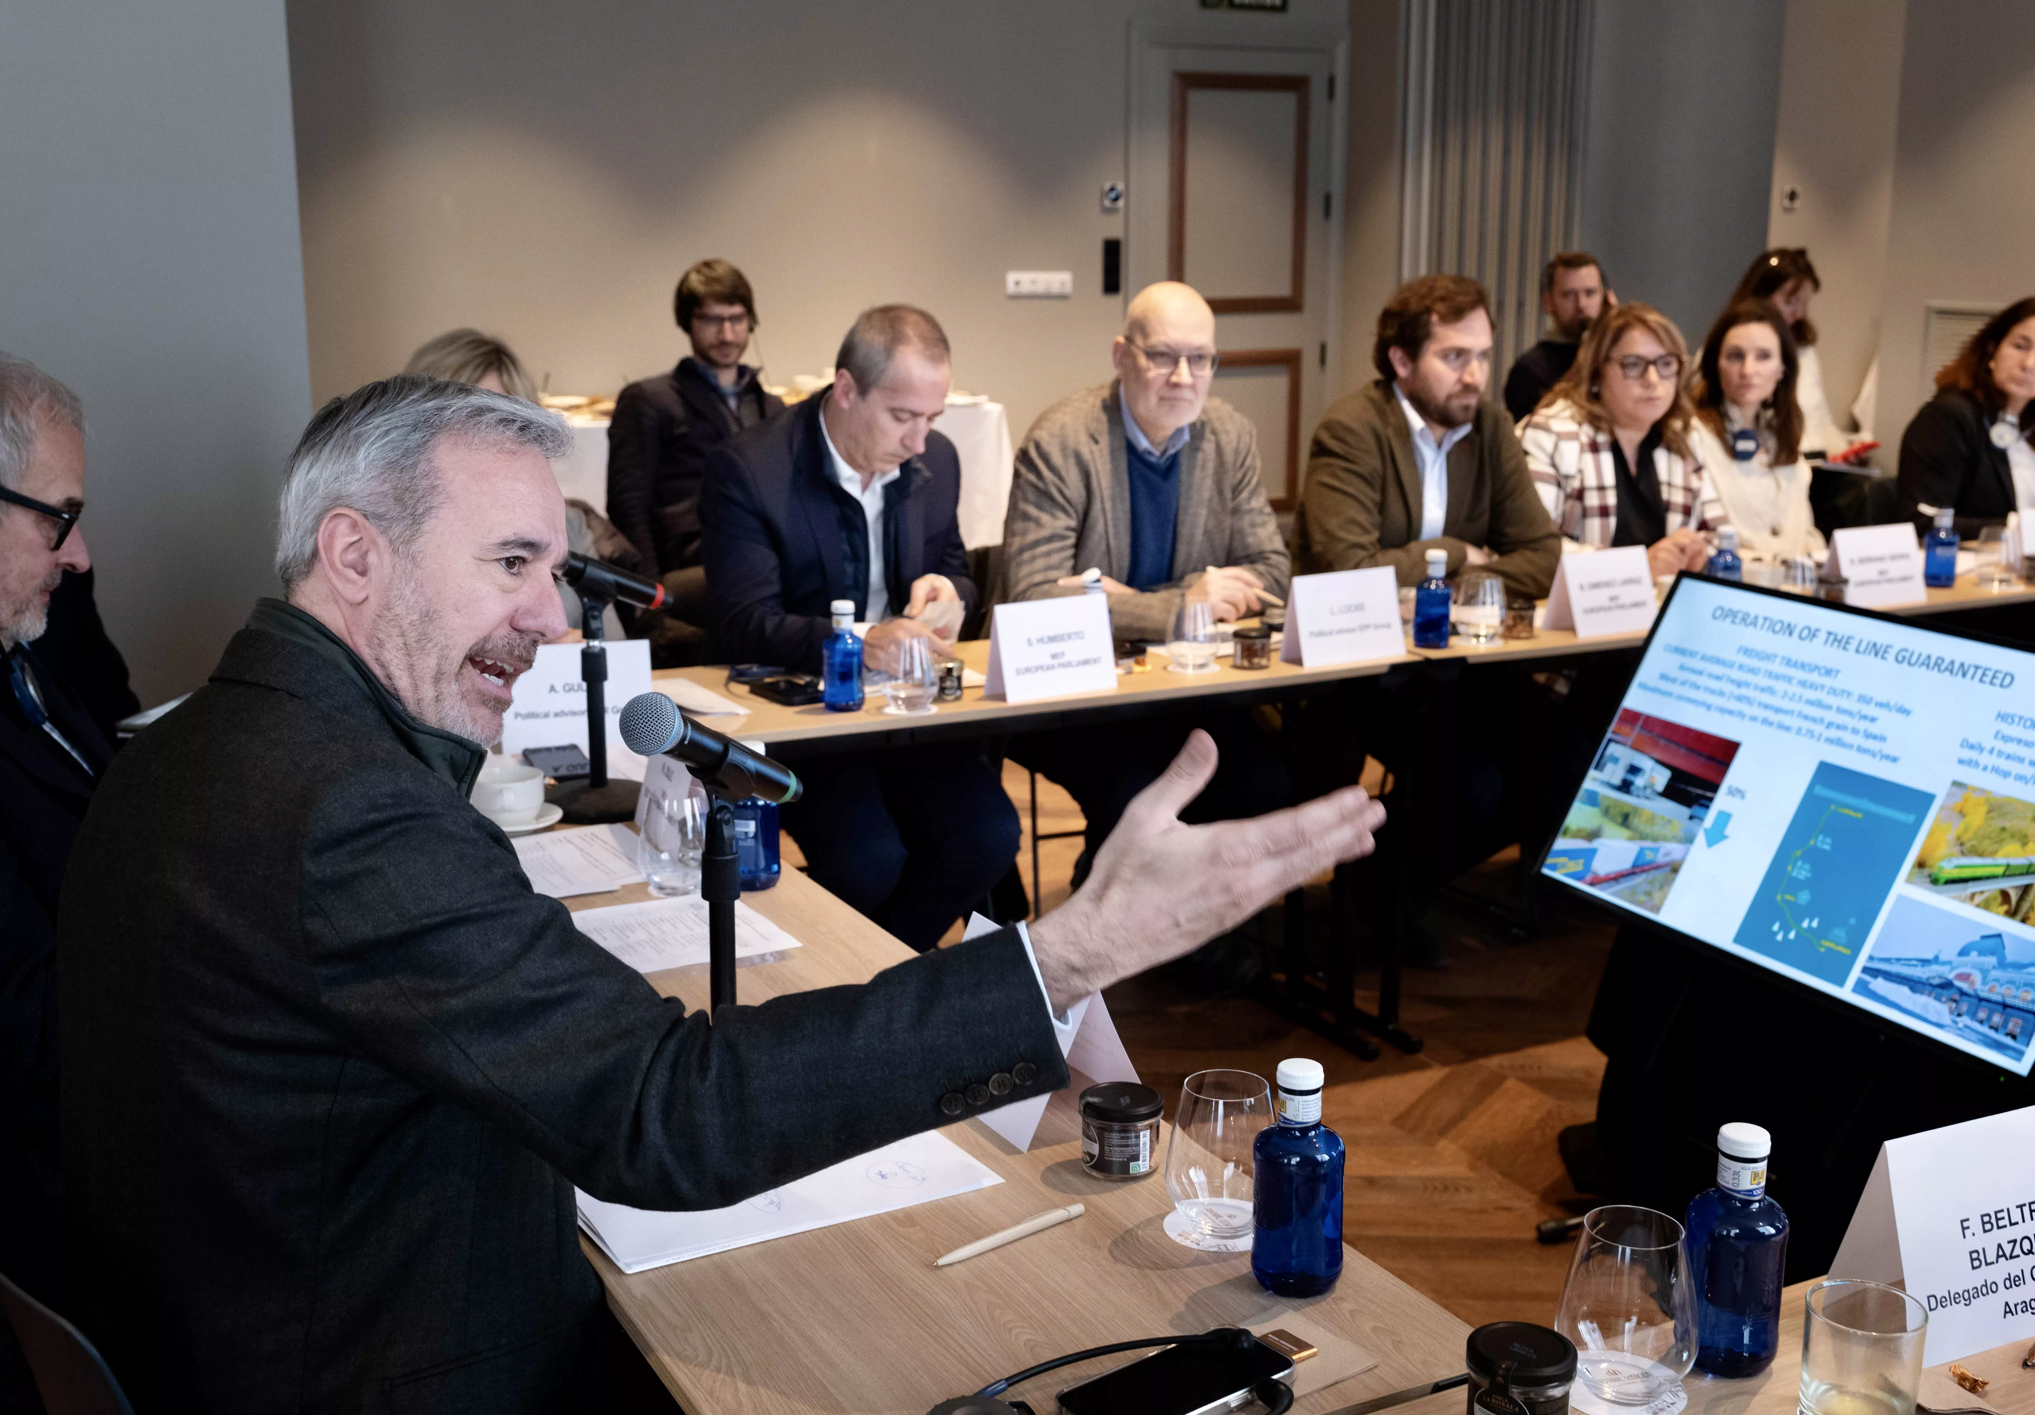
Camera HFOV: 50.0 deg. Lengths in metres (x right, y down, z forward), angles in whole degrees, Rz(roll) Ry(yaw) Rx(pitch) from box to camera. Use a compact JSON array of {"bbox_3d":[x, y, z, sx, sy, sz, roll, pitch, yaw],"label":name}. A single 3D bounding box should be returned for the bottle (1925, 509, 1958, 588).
[{"bbox_3d":[1.840,-0.322,4.359,0.064,0.158,0.064,0,13,0],"label":"bottle"}]

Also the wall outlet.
[{"bbox_3d":[0.078,-1.473,7.600,0.250,0.084,0.015,-7,15,-27],"label":"wall outlet"}]

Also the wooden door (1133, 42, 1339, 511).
[{"bbox_3d":[0.889,-1.613,8.930,0.927,2.087,0.060,-7,15,-28],"label":"wooden door"}]

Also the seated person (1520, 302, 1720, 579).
[{"bbox_3d":[1.322,-0.199,4.611,0.510,1.270,0.760,-7,15,-26],"label":"seated person"}]

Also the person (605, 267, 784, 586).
[{"bbox_3d":[-0.665,-0.421,5.430,0.520,1.340,0.830,-6,14,-24],"label":"person"}]

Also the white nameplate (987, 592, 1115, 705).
[{"bbox_3d":[0.054,-0.097,3.405,0.210,0.145,0.069,-8,15,-32],"label":"white nameplate"}]

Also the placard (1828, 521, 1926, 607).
[{"bbox_3d":[1.641,-0.275,4.187,0.210,0.142,0.087,-7,15,-27],"label":"placard"}]

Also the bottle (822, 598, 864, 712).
[{"bbox_3d":[-0.264,-0.079,3.321,0.063,0.166,0.063,0,13,0],"label":"bottle"}]

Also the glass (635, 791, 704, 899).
[{"bbox_3d":[-0.374,0.149,2.421,0.091,0.110,0.091,0,13,0],"label":"glass"}]

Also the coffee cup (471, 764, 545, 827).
[{"bbox_3d":[-0.618,0.112,2.641,0.090,0.058,0.112,0,13,0],"label":"coffee cup"}]

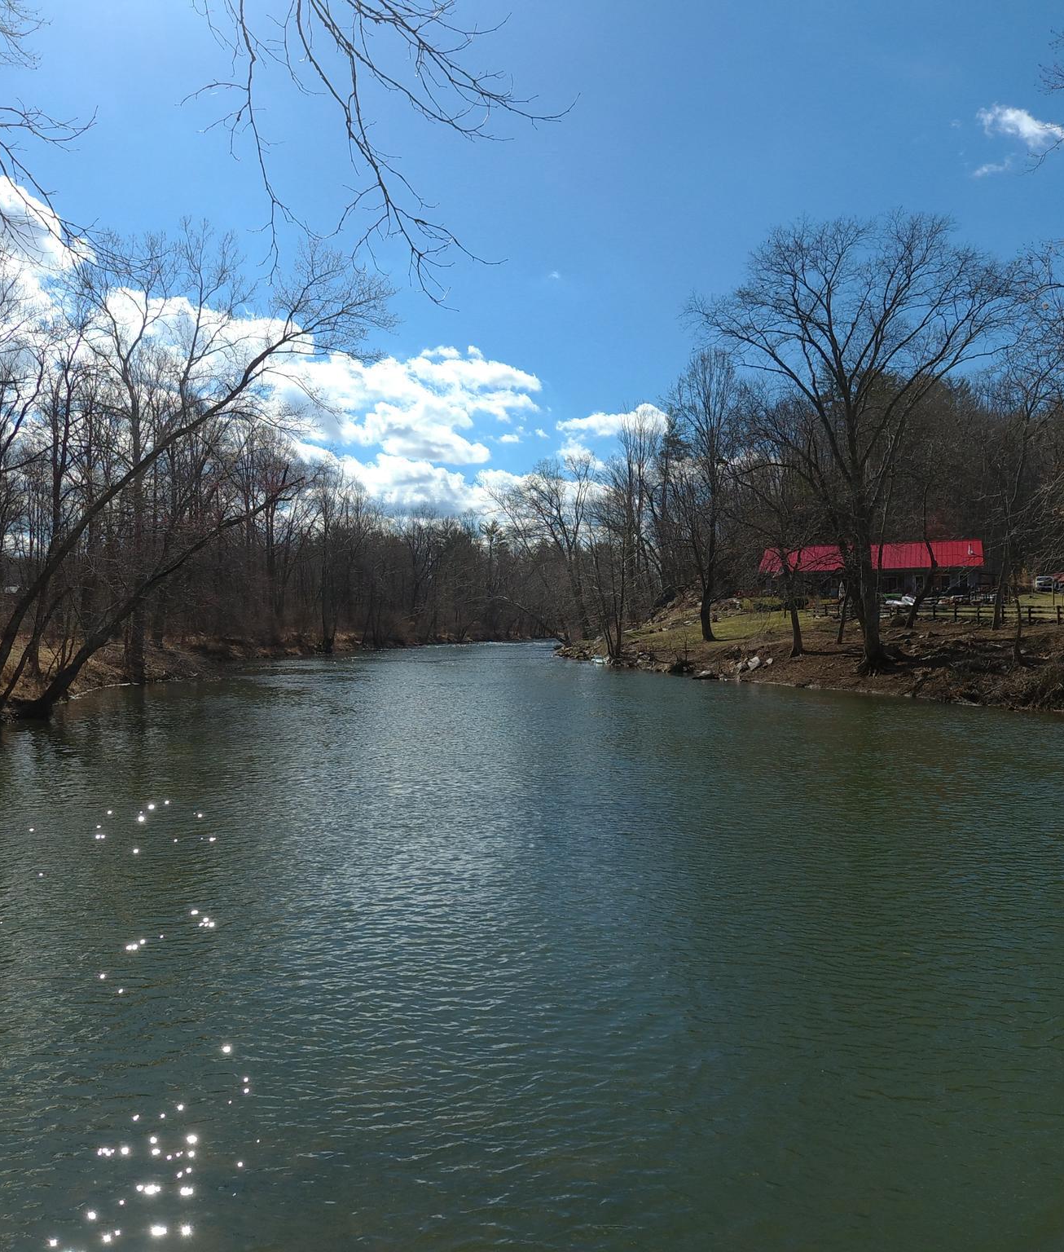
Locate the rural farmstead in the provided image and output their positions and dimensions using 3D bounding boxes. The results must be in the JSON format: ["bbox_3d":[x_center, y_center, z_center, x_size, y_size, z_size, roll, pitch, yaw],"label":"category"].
[{"bbox_3d":[36.078,-5.860,87.974,21.350,5.690,8.200,0,0,24],"label":"rural farmstead"}]

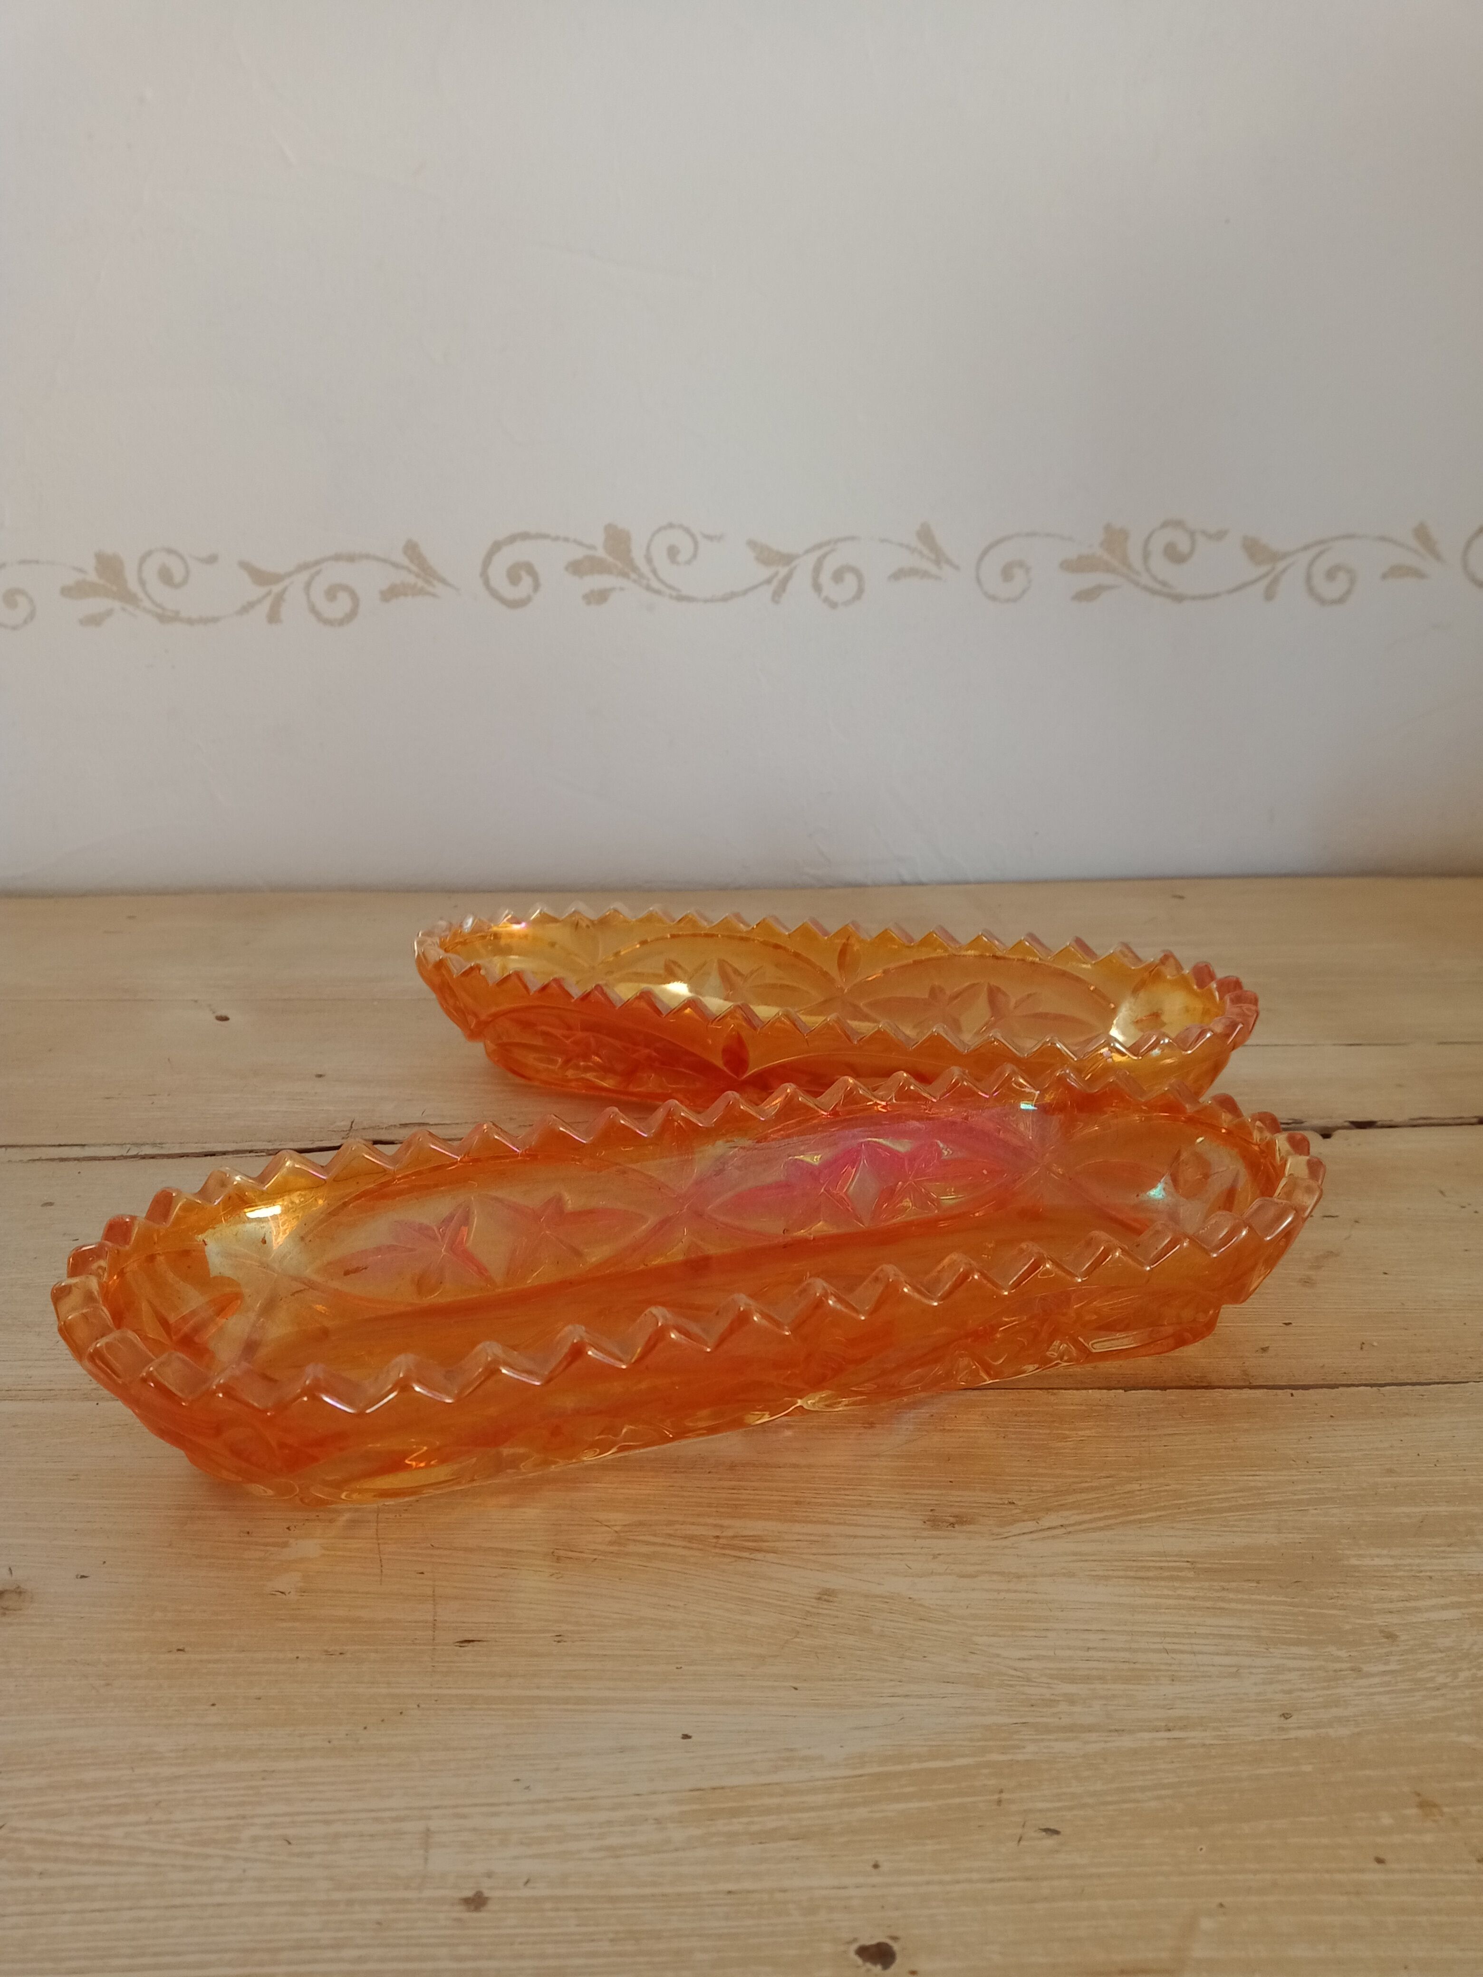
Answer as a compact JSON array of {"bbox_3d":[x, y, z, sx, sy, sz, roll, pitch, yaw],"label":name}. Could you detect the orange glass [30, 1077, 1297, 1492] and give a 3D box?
[{"bbox_3d":[0.000,0.052,0.285,0.230,0.033,0.089,-6,19,-17],"label":"orange glass"}]

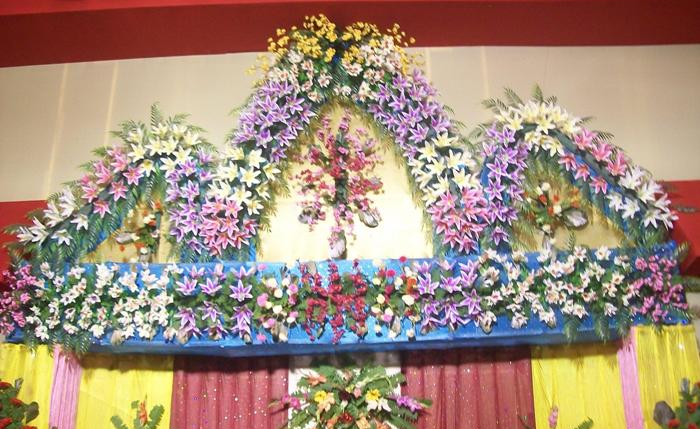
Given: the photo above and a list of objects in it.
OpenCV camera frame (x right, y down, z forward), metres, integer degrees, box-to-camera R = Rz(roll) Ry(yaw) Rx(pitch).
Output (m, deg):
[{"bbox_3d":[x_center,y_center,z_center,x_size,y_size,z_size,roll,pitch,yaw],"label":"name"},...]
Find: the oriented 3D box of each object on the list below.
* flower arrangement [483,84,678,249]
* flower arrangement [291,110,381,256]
[{"bbox_3d":[1.796,-0.363,5.912,1.399,1.307,0.350,-2,-17,3],"label":"flower arrangement"},{"bbox_3d":[-0.105,-0.253,6.098,0.768,1.250,0.280,-2,-17,3],"label":"flower arrangement"}]

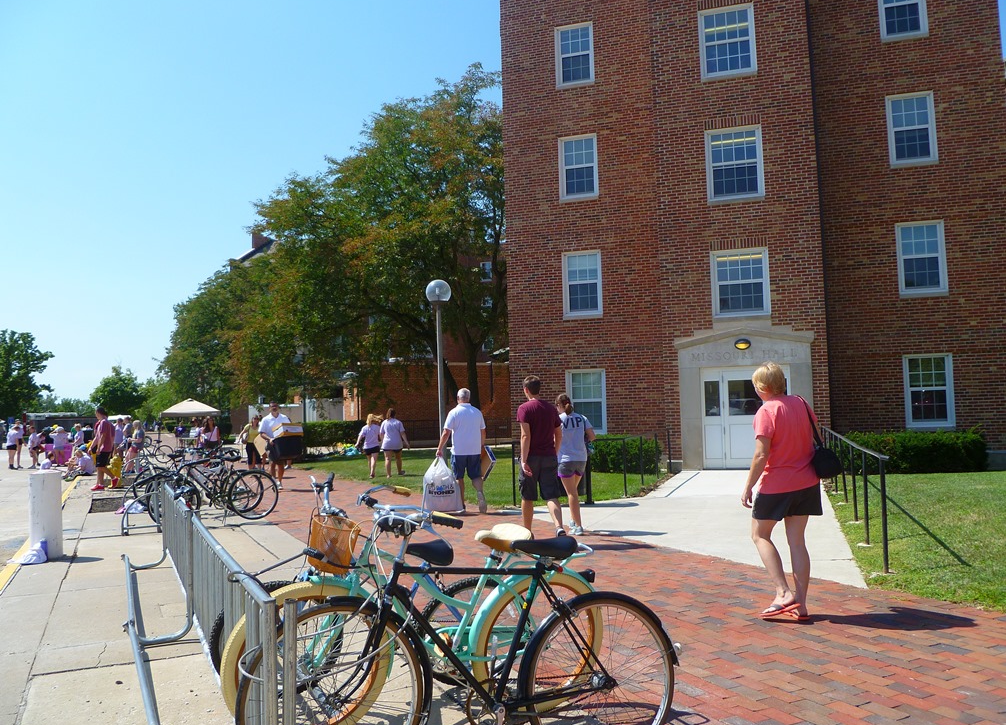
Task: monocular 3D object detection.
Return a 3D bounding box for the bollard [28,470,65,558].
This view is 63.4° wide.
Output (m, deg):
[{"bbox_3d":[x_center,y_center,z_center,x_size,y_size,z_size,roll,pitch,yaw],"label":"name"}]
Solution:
[{"bbox_3d":[-4.771,1.593,8.543,0.290,0.881,0.290,-1,-6,0],"label":"bollard"}]

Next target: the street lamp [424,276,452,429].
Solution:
[{"bbox_3d":[-1.573,0.331,20.539,0.600,4.924,0.600,-1,-6,0],"label":"street lamp"}]

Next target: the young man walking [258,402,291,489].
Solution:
[{"bbox_3d":[-4.619,1.682,16.585,0.620,1.754,0.500,1,-6,-22],"label":"young man walking"}]

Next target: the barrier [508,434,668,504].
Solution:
[{"bbox_3d":[1.567,1.712,13.496,0.550,1.020,3.800,-6,-7,44],"label":"barrier"}]

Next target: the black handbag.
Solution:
[{"bbox_3d":[2.121,0.506,5.420,0.130,0.530,0.260,2,-7,-35],"label":"black handbag"}]

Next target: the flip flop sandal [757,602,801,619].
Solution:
[{"bbox_3d":[1.817,1.624,5.330,0.265,0.065,0.100,-17,-8,11],"label":"flip flop sandal"}]

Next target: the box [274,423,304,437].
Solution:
[{"bbox_3d":[-4.322,1.370,16.400,0.440,0.240,0.360,3,-19,-41],"label":"box"}]

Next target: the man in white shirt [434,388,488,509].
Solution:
[{"bbox_3d":[-0.583,1.262,11.737,0.660,1.793,0.480,0,-6,-13],"label":"man in white shirt"}]

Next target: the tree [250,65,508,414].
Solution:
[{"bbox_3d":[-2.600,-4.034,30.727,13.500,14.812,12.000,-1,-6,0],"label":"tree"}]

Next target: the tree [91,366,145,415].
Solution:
[{"bbox_3d":[-30.713,3.724,64.674,4.500,7.000,4.500,1,-6,-25],"label":"tree"}]

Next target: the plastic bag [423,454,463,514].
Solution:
[{"bbox_3d":[-0.862,1.732,11.600,0.540,0.820,0.330,-1,-5,-3],"label":"plastic bag"}]

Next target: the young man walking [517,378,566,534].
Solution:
[{"bbox_3d":[0.406,1.061,9.288,0.500,1.820,0.520,1,-6,-22],"label":"young man walking"}]

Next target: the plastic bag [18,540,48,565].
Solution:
[{"bbox_3d":[-4.752,1.929,8.220,0.330,0.200,0.260,2,-6,-30],"label":"plastic bag"}]

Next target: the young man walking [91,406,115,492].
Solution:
[{"bbox_3d":[-8.481,1.849,17.300,0.560,1.760,0.470,-1,-5,0],"label":"young man walking"}]

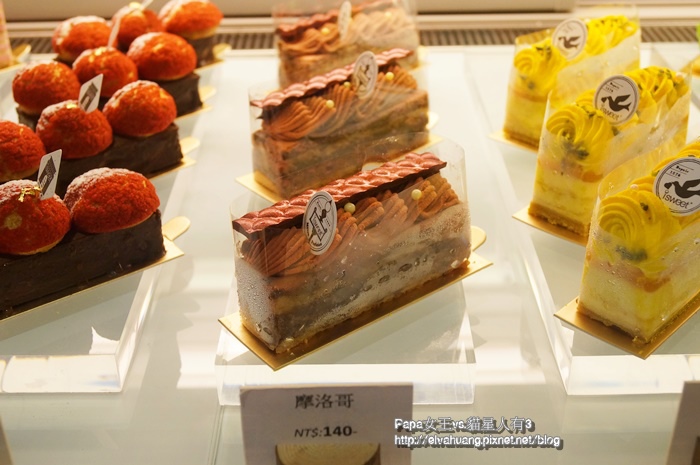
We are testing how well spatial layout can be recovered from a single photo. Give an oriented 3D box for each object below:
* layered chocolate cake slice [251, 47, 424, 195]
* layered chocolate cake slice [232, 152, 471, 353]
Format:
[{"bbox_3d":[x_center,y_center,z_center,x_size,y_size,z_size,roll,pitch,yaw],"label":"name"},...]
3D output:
[{"bbox_3d":[-0.002,-0.069,0.527,0.117,0.053,0.029,-23,38,-34],"label":"layered chocolate cake slice"},{"bbox_3d":[0.006,0.005,0.402,0.117,0.053,0.029,-22,37,-32],"label":"layered chocolate cake slice"}]

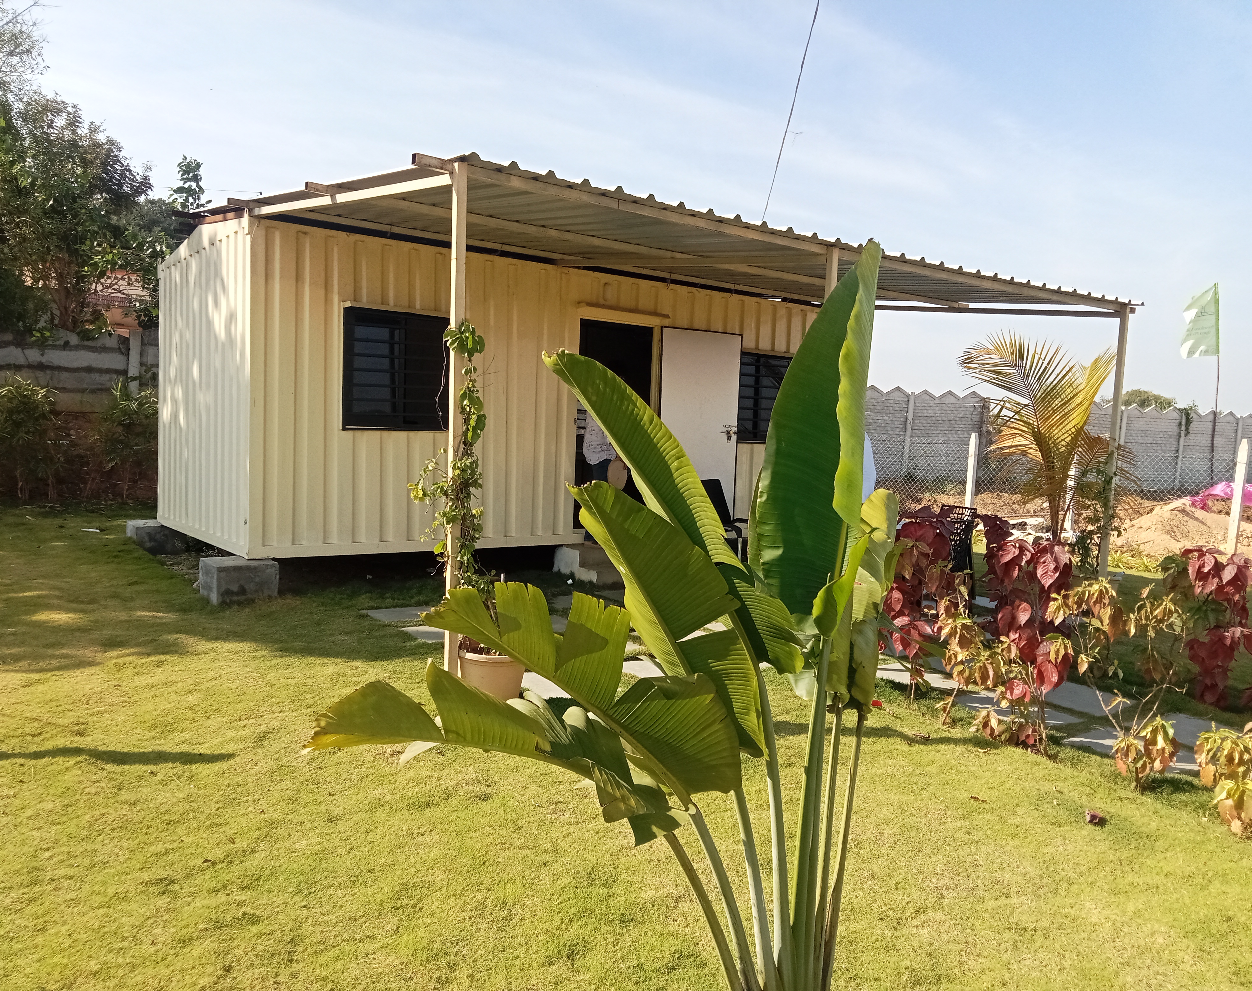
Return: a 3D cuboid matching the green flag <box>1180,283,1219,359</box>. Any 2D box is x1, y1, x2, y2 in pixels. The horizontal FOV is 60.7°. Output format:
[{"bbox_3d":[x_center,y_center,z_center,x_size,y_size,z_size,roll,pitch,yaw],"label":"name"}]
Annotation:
[{"bbox_3d":[11.793,-3.602,22.000,0.750,1.500,0.200,3,4,28],"label":"green flag"}]

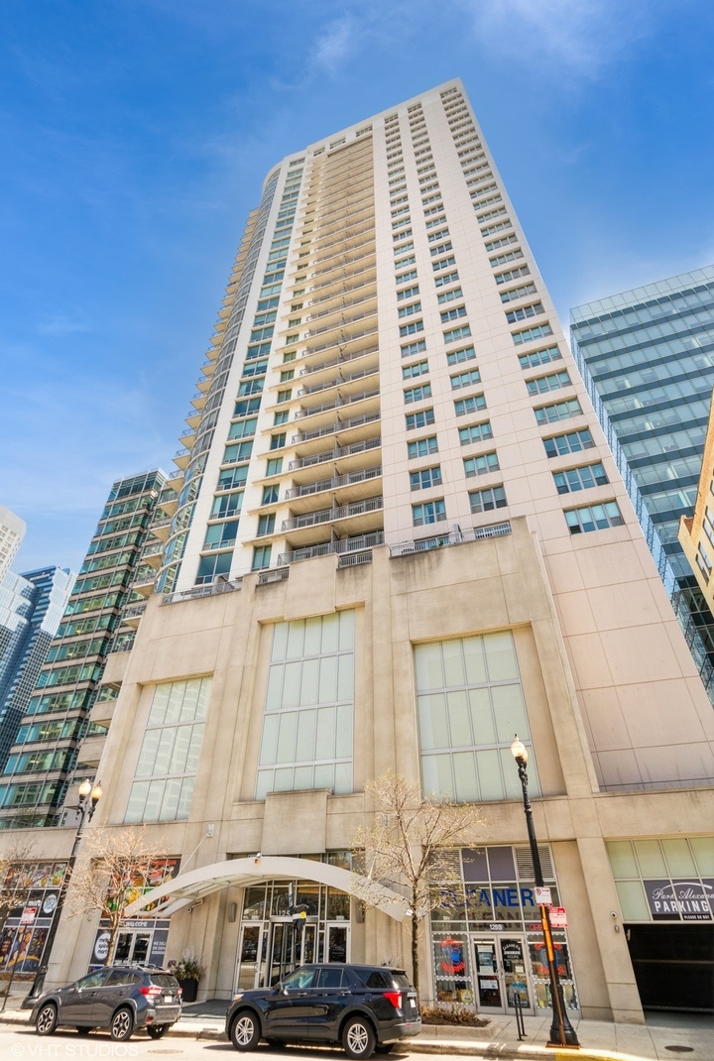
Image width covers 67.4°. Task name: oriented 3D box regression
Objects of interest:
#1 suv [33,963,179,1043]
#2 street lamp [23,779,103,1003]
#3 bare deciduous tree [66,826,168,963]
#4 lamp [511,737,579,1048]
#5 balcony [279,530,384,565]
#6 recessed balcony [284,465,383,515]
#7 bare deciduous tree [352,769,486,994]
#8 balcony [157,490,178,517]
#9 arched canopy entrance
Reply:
[{"bbox_3d":[-7.403,13.937,15.945,4.465,1.610,1.800,-13,-39,17],"label":"suv"},{"bbox_3d":[-11.237,13.646,20.775,0.800,7.500,1.100,-13,-39,17],"label":"street lamp"},{"bbox_3d":[-9.520,14.365,20.604,4.000,5.800,4.000,-13,-39,17],"label":"bare deciduous tree"},{"bbox_3d":[5.236,9.903,15.662,0.850,7.500,1.100,-13,-39,17],"label":"lamp"},{"bbox_3d":[-1.489,1.756,36.377,7.600,1.450,1.800,-13,-39,17],"label":"balcony"},{"bbox_3d":[-1.358,-2.906,39.369,7.488,1.300,1.900,-13,-39,17],"label":"recessed balcony"},{"bbox_3d":[1.964,11.340,17.360,4.500,6.850,4.400,-13,-39,17],"label":"bare deciduous tree"},{"bbox_3d":[-16.610,-2.331,50.017,2.500,1.300,2.600,-13,-39,17],"label":"balcony"},{"bbox_3d":[-3.540,14.778,22.020,12.350,2.140,2.300,-13,-39,17],"label":"arched canopy entrance"}]

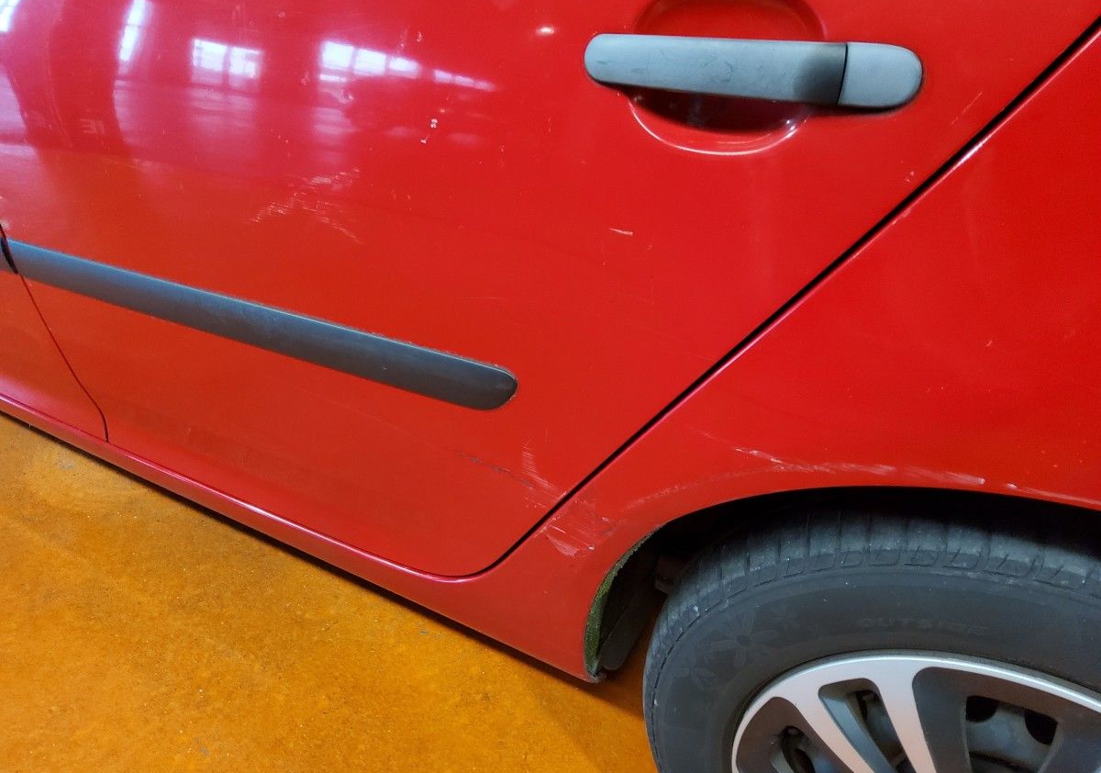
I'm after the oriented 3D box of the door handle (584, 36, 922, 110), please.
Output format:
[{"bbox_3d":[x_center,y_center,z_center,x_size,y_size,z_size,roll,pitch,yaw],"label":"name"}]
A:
[{"bbox_3d":[0.114,-0.194,0.498,0.207,0.035,0.034,15,35,28],"label":"door handle"}]

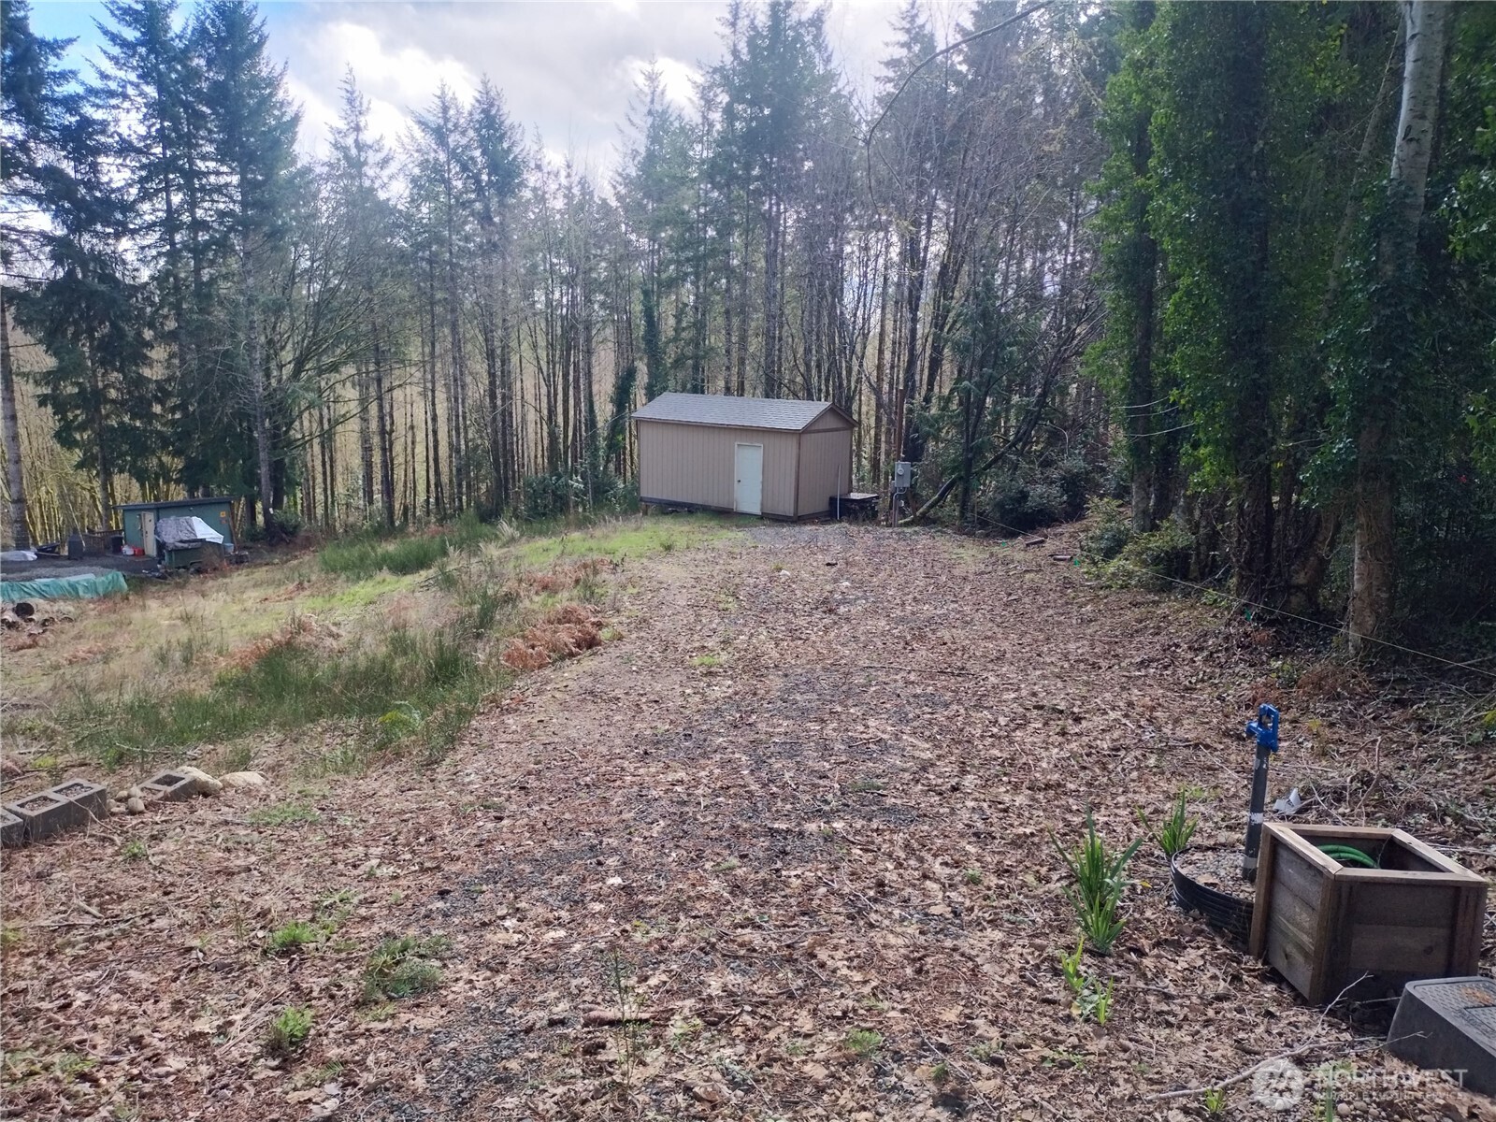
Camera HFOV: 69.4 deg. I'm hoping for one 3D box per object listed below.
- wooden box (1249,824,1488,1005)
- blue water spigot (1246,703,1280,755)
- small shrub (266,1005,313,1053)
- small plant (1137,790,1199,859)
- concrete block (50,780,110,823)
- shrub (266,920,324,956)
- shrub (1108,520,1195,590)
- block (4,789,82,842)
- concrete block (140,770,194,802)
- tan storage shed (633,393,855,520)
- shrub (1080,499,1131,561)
[{"bbox_3d":[1.919,1.117,3.380,0.446,0.431,0.436,2,6,0],"label":"wooden box"},{"bbox_3d":[1.819,0.592,3.813,0.060,0.160,0.145,-3,11,-20],"label":"blue water spigot"},{"bbox_3d":[-1.375,1.389,3.240,0.115,0.095,0.110,-4,12,-24],"label":"small shrub"},{"bbox_3d":[1.792,1.106,4.568,0.225,0.250,0.180,5,11,22],"label":"small plant"},{"bbox_3d":[-3.343,1.224,5.359,0.190,0.176,0.210,11,12,18],"label":"concrete block"},{"bbox_3d":[-1.641,1.344,3.909,0.170,0.080,0.140,-4,11,-24],"label":"shrub"},{"bbox_3d":[5.071,-0.112,13.487,1.020,0.720,0.850,5,11,21],"label":"shrub"},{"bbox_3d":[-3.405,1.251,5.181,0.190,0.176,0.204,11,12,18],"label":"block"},{"bbox_3d":[-3.299,1.343,6.051,0.185,0.180,0.380,12,10,7],"label":"concrete block"},{"bbox_3d":[-0.130,-3.465,34.421,6.420,3.420,3.320,8,13,35],"label":"tan storage shed"},{"bbox_3d":[5.651,-0.501,16.945,0.760,0.850,0.700,4,11,18],"label":"shrub"}]

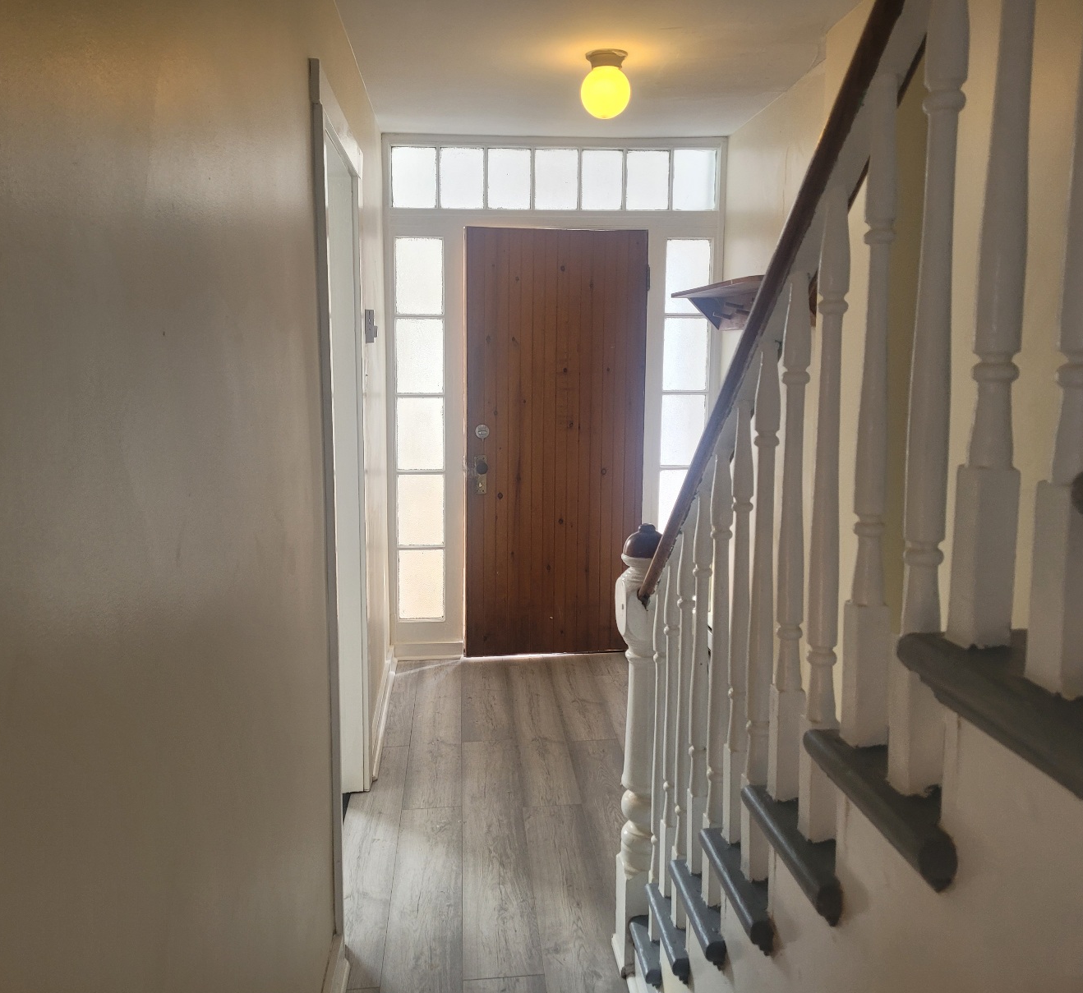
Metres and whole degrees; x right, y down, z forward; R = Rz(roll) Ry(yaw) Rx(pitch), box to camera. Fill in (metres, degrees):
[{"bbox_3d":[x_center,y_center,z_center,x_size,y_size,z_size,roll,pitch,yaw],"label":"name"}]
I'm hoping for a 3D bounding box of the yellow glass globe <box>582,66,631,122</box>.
[{"bbox_3d":[0.204,-1.277,3.154,0.155,0.152,0.155,0,8,-4],"label":"yellow glass globe"}]

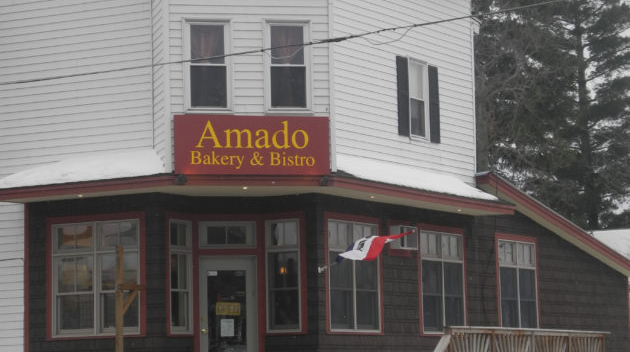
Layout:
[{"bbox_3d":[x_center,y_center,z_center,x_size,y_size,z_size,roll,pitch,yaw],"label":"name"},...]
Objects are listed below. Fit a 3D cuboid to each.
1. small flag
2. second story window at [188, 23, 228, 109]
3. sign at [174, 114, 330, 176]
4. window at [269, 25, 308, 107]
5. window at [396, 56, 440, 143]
[{"bbox_3d":[0.943,1.117,32.691,1.300,0.500,0.350,-5,-7,30],"label":"small flag"},{"bbox_3d":[-1.622,-1.686,31.462,0.605,1.322,0.120,0,-6,-11],"label":"second story window"},{"bbox_3d":[-0.942,-0.477,31.385,2.420,0.900,0.100,0,-6,-11],"label":"sign"},{"bbox_3d":[-0.407,-1.699,31.709,0.618,1.342,0.120,0,-6,-11],"label":"window"},{"bbox_3d":[1.838,-1.359,36.638,0.120,1.435,1.611,-5,-7,30],"label":"window"}]

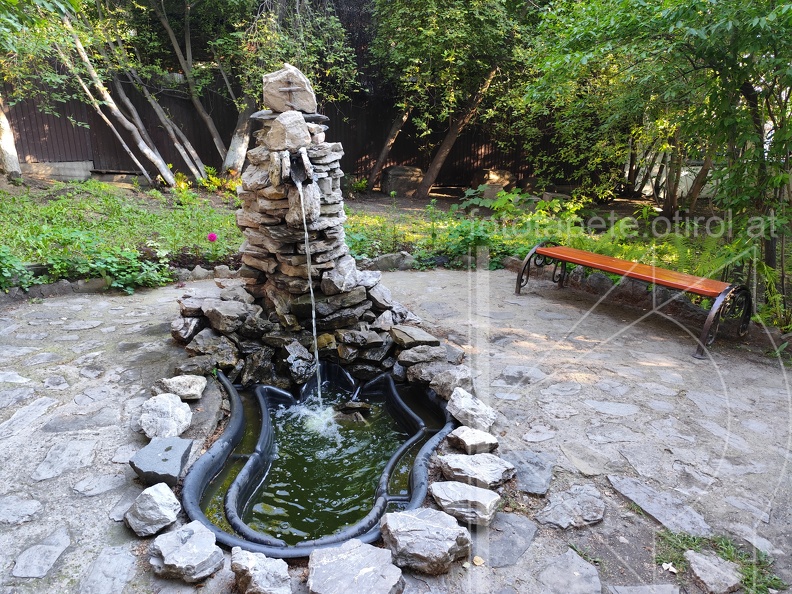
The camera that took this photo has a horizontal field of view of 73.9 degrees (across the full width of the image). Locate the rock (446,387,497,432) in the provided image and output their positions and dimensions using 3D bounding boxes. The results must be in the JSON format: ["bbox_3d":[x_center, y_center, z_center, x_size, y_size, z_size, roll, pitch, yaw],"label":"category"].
[{"bbox_3d":[0.426,0.644,2.995,0.175,0.135,0.320,-8,19,-27],"label":"rock"}]

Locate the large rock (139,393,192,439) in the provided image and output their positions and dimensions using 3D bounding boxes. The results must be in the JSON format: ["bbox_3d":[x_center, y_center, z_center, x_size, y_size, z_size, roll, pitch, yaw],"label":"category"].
[{"bbox_3d":[-1.219,0.631,2.793,0.249,0.197,0.244,-5,15,-15],"label":"large rock"}]

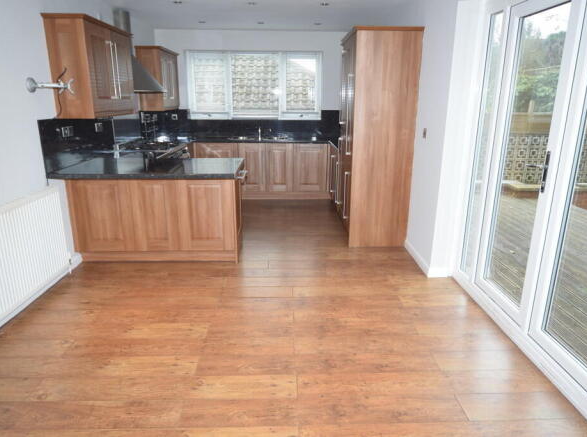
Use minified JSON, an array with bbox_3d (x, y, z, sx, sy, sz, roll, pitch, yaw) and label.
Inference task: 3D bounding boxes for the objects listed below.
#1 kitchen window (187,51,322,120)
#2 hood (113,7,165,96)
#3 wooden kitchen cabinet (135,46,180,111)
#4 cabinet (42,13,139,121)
[{"bbox_3d":[-0.598,-2.077,6.300,2.096,1.014,0.099,0,17,-1],"label":"kitchen window"},{"bbox_3d":[-1.847,-1.978,4.791,0.441,0.911,0.812,0,17,-1],"label":"hood"},{"bbox_3d":[-1.925,-1.996,5.802,0.332,0.817,0.901,0,17,-1],"label":"wooden kitchen cabinet"},{"bbox_3d":[-1.879,-1.407,3.845,0.332,0.817,1.049,0,17,-1],"label":"cabinet"}]

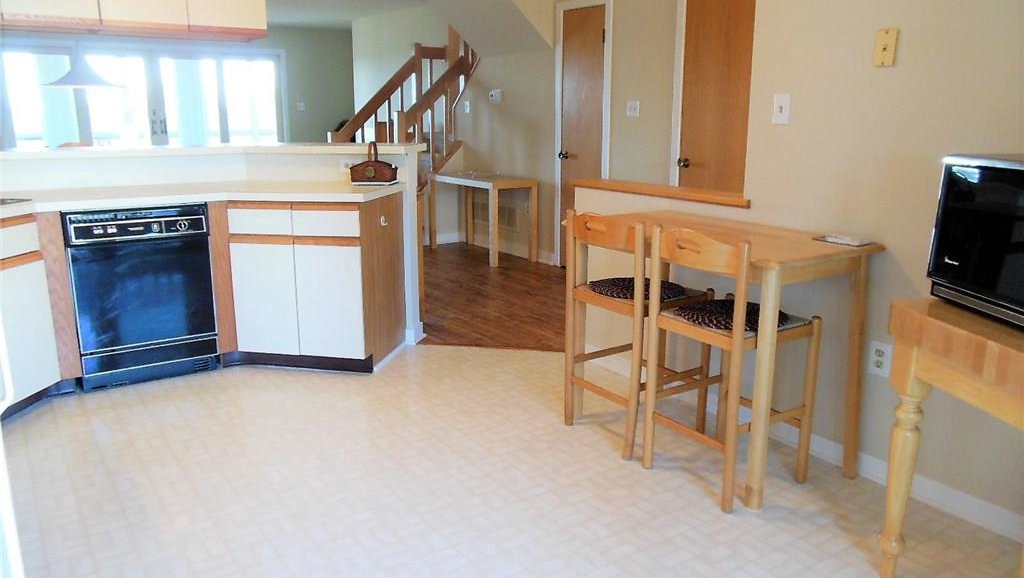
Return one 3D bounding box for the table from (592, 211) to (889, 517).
[{"bbox_3d":[0.718,0.189,2.884,0.570,0.810,1.090,-9,15,-32],"label":"table"}]

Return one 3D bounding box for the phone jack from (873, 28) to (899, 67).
[{"bbox_3d":[1.184,-0.766,2.346,0.010,0.116,0.072,-9,16,-34],"label":"phone jack"}]

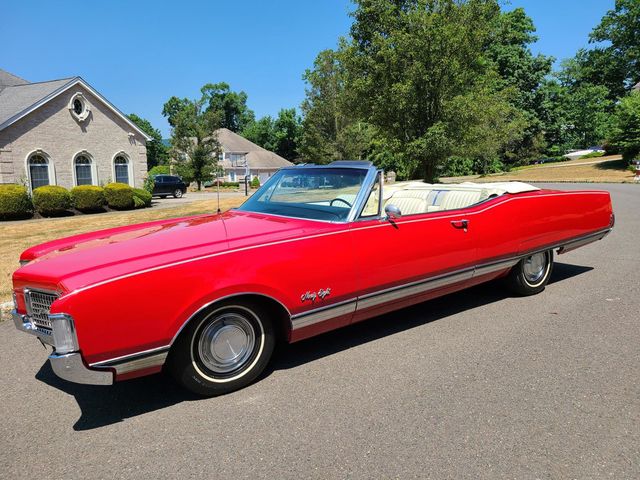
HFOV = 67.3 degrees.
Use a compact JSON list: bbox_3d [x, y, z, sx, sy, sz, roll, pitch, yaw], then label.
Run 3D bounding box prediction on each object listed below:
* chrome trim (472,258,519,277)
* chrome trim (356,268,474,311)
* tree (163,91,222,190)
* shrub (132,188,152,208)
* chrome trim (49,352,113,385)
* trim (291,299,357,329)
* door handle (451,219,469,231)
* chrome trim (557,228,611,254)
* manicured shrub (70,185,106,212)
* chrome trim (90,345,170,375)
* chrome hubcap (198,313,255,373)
[{"bbox_3d":[1.552,0.209,4.197,0.660,0.105,0.030,-11,11,-32],"label":"chrome trim"},{"bbox_3d":[0.774,0.354,3.690,1.250,0.108,0.030,-11,11,-32],"label":"chrome trim"},{"bbox_3d":[-12.731,-9.886,48.000,6.000,10.000,6.000,-1,8,0],"label":"tree"},{"bbox_3d":[-6.963,-1.614,18.700,0.950,0.820,0.950,-7,10,-33],"label":"shrub"},{"bbox_3d":[-1.205,0.640,2.407,0.270,0.190,0.170,-9,11,-34],"label":"chrome trim"},{"bbox_3d":[0.036,0.495,3.221,0.550,0.105,0.030,-11,11,-32],"label":"trim"},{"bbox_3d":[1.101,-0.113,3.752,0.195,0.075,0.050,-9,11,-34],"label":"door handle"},{"bbox_3d":[2.782,0.007,5.031,1.030,0.145,0.080,-9,11,-34],"label":"chrome trim"},{"bbox_3d":[-8.861,-1.589,18.400,1.350,1.080,1.350,-2,9,0],"label":"manicured shrub"},{"bbox_3d":[-0.972,0.632,2.482,0.410,0.100,0.050,-9,11,-34],"label":"chrome trim"},{"bbox_3d":[-0.553,0.613,2.885,0.370,0.370,0.060,-9,11,-34],"label":"chrome hubcap"}]

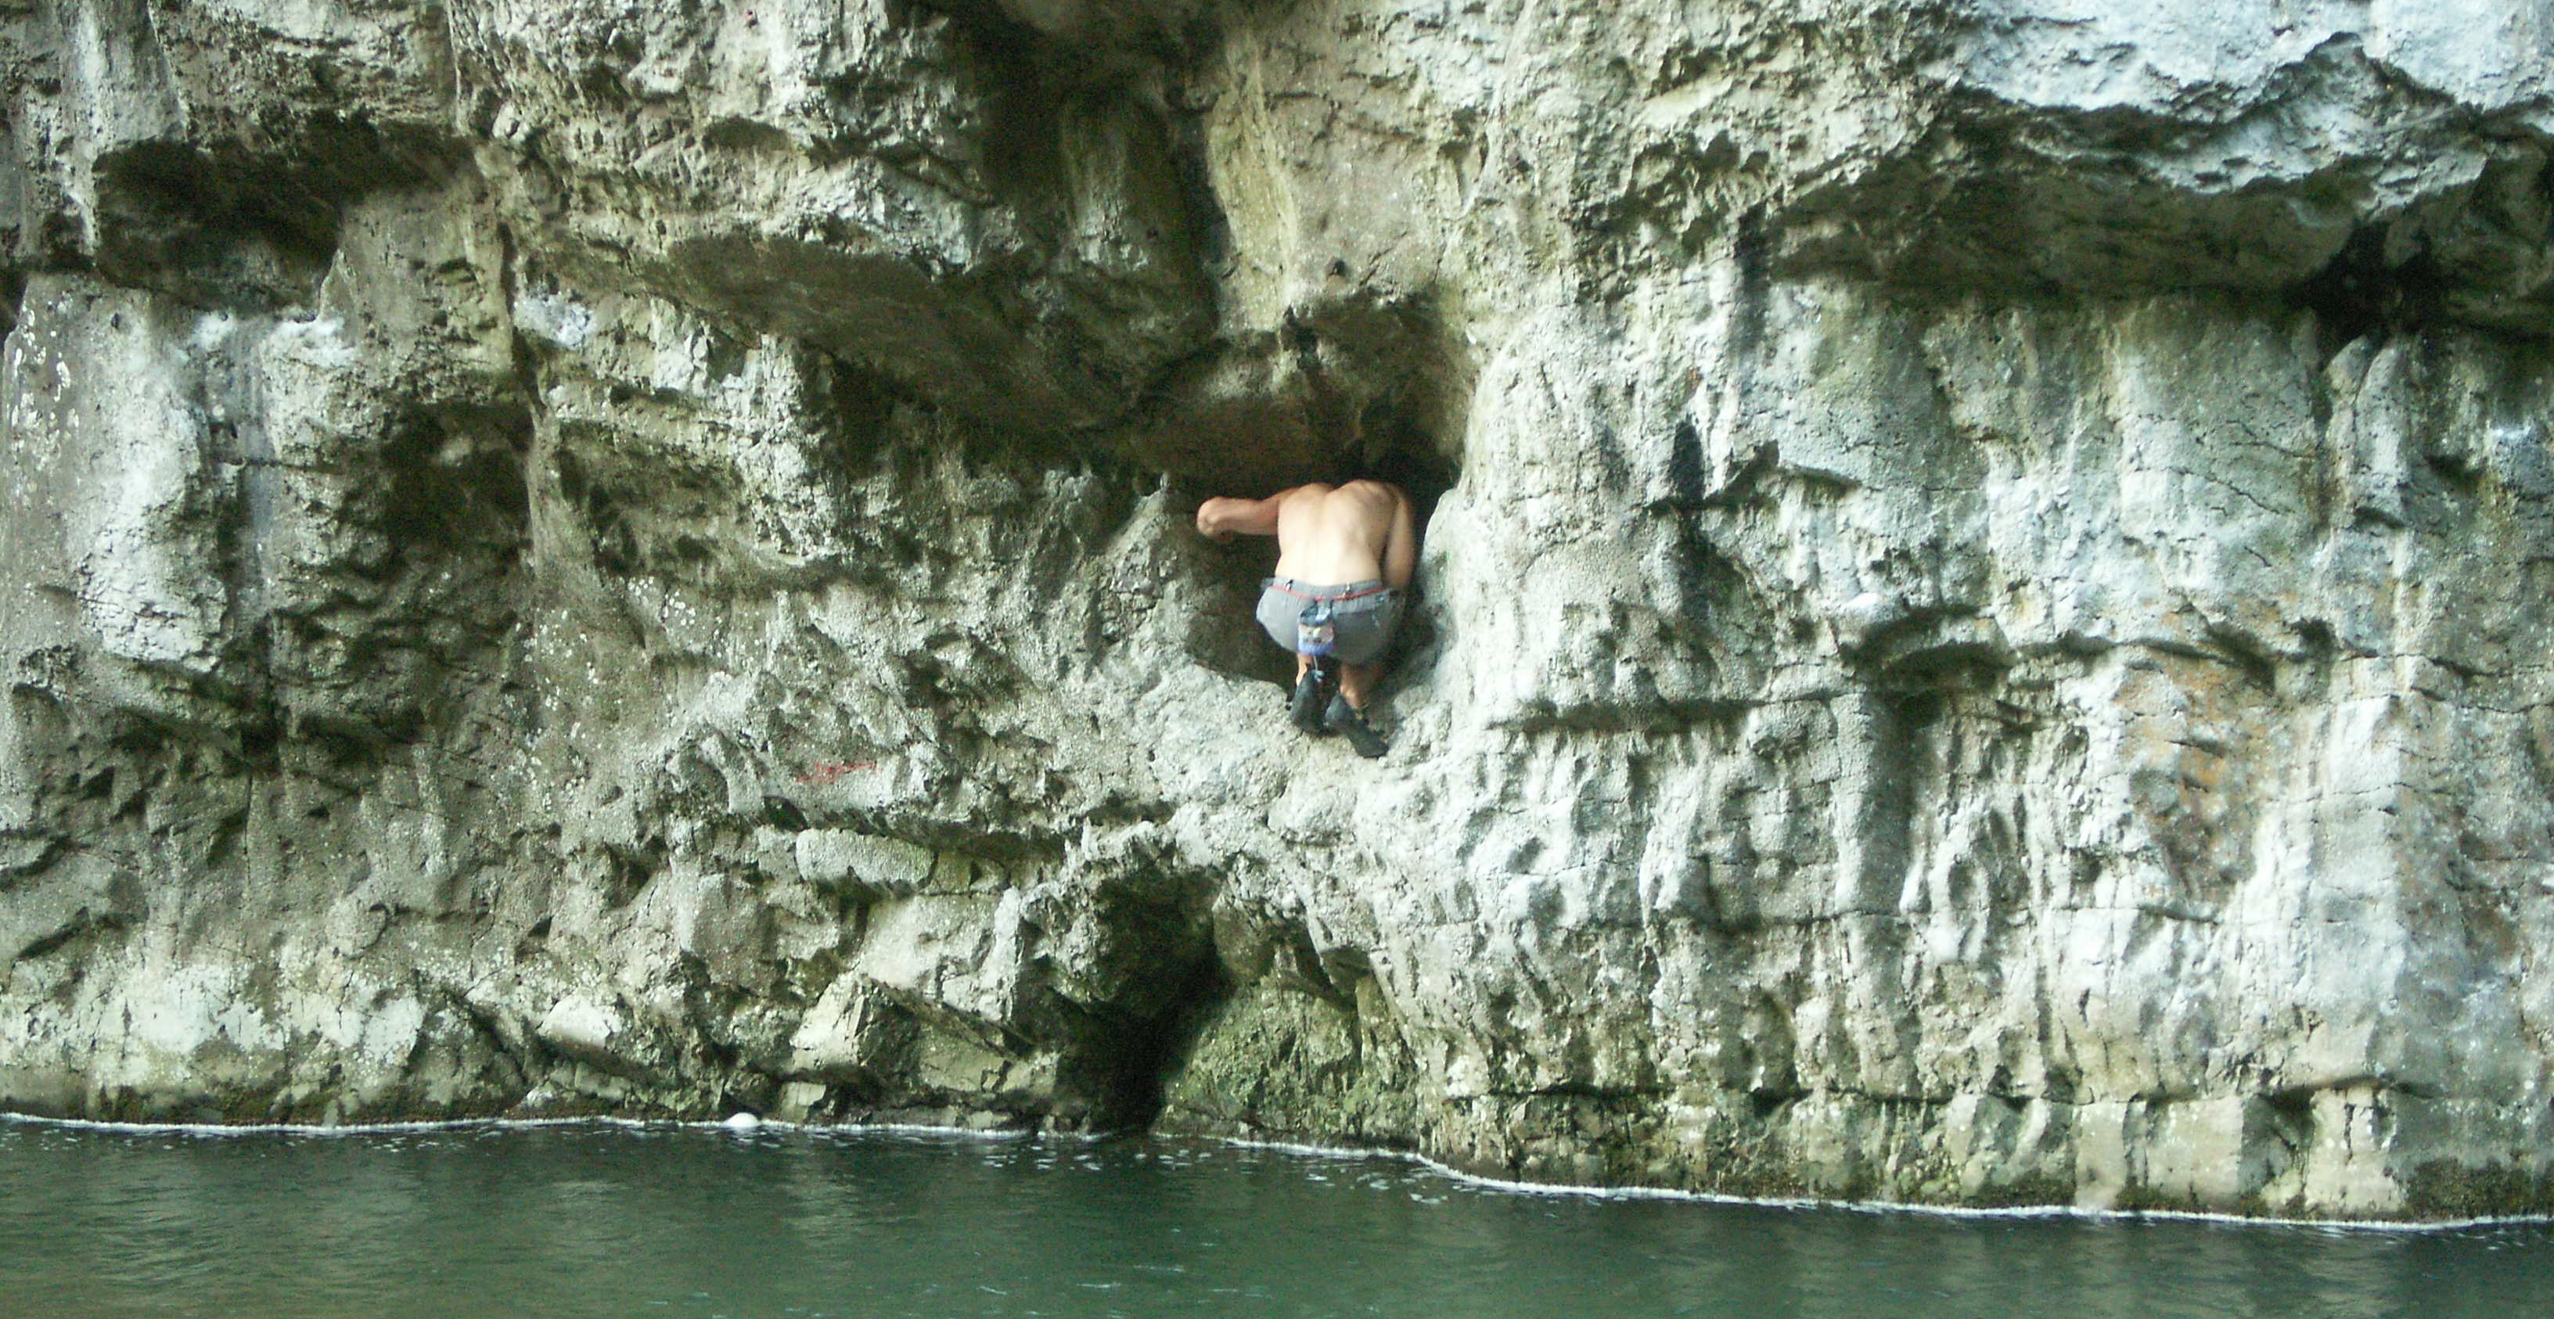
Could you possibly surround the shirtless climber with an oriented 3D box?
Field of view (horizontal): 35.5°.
[{"bbox_3d":[0.092,-0.130,12.500,0.690,0.880,0.740,0,0,7],"label":"shirtless climber"}]

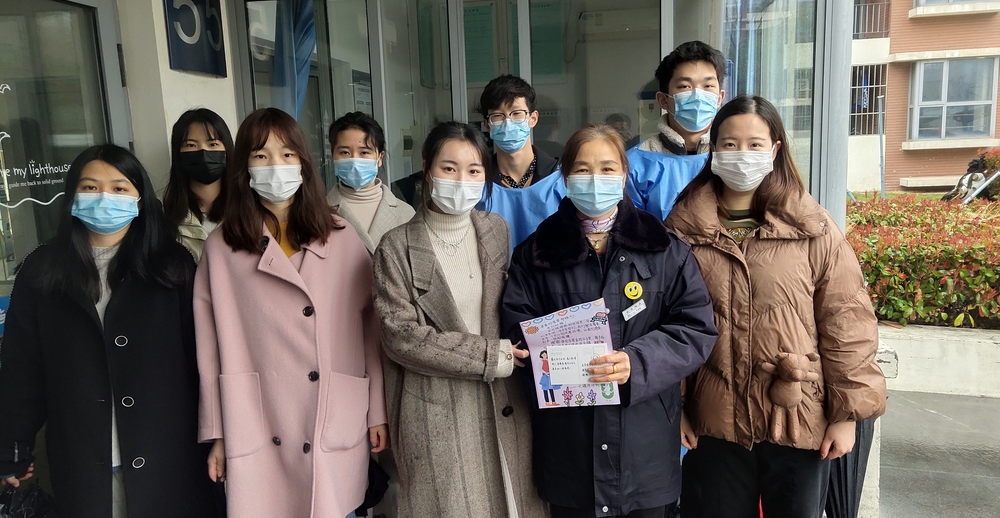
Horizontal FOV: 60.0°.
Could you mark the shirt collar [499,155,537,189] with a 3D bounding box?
[{"bbox_3d":[0.055,-0.273,2.730,0.135,0.115,0.120,-2,11,3],"label":"shirt collar"}]

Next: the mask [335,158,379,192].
[{"bbox_3d":[-0.452,-0.270,2.740,0.130,0.105,0.080,-4,11,-6],"label":"mask"}]

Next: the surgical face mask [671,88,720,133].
[{"bbox_3d":[0.551,-0.416,2.430,0.130,0.118,0.085,-2,11,4],"label":"surgical face mask"}]

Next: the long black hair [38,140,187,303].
[{"bbox_3d":[-0.925,-0.093,2.090,0.335,0.365,0.240,-6,12,-17],"label":"long black hair"}]

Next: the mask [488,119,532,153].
[{"bbox_3d":[0.031,-0.379,2.670,0.125,0.105,0.080,-1,11,9],"label":"mask"}]

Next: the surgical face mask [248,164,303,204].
[{"bbox_3d":[-0.558,-0.186,2.160,0.130,0.100,0.080,-5,11,-13],"label":"surgical face mask"}]

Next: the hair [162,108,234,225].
[{"bbox_3d":[-0.898,-0.278,2.600,0.210,0.345,0.220,-5,11,-14],"label":"hair"}]

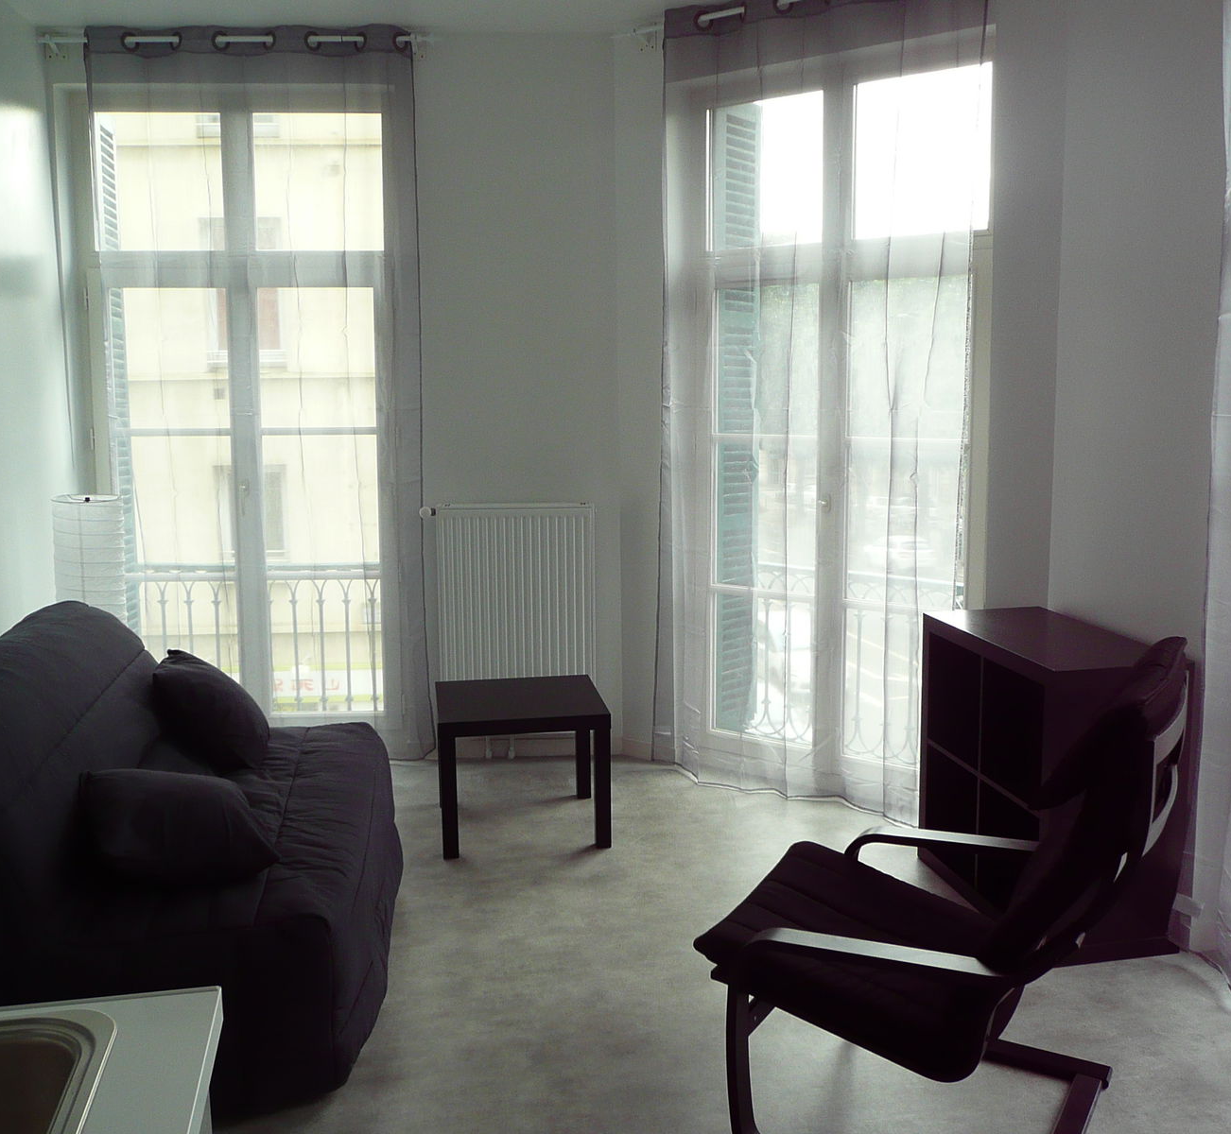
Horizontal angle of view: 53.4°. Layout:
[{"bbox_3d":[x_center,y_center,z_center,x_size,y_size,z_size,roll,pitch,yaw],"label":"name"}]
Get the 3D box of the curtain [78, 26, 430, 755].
[{"bbox_3d":[-1.333,-0.598,4.632,1.210,2.790,0.100,-1,7,-6],"label":"curtain"}]

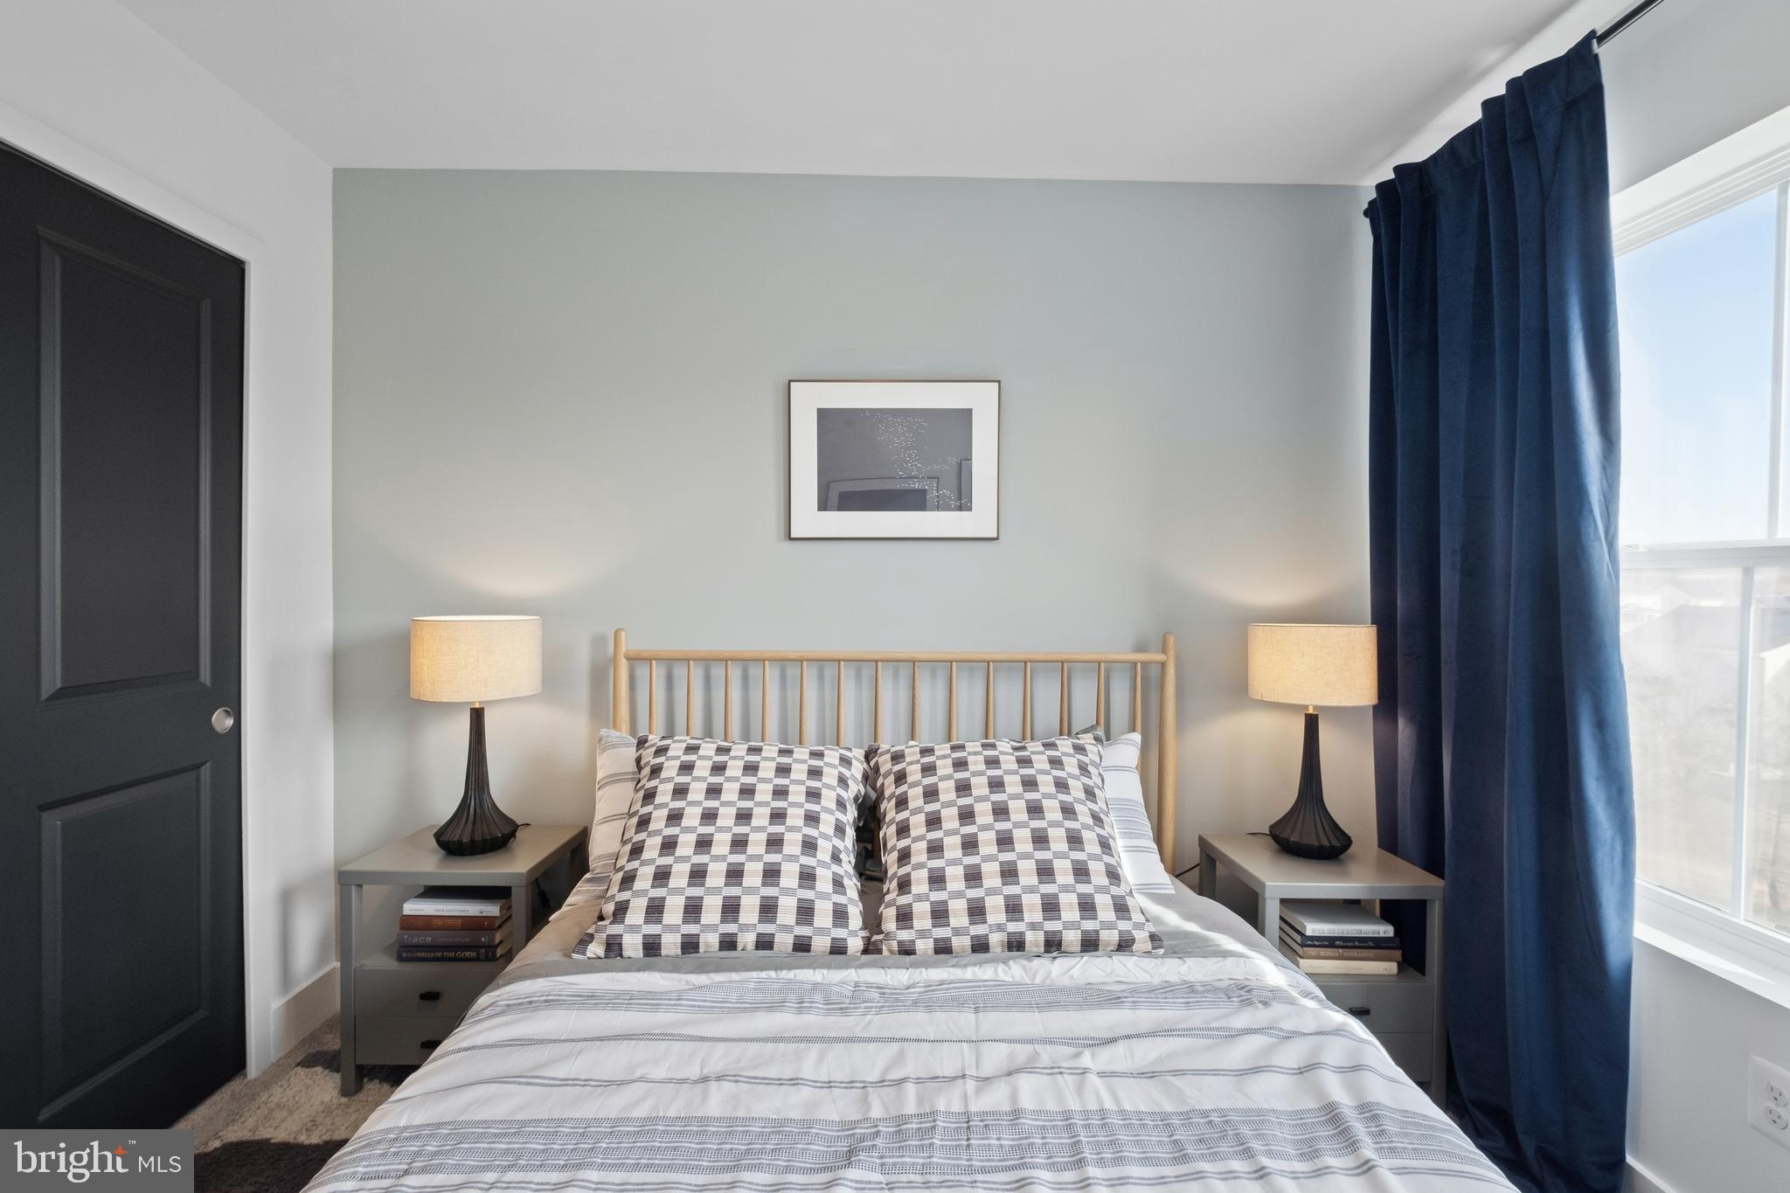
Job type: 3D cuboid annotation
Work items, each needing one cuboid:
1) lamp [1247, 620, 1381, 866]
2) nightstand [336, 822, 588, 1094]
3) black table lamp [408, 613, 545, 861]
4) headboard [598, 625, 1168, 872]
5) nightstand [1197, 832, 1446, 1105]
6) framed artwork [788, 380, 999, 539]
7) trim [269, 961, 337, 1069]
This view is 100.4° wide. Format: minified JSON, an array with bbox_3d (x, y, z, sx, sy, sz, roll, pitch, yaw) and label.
[{"bbox_3d":[1.113,0.379,2.000,0.302,0.612,0.302,0,1,-1],"label":"lamp"},{"bbox_3d":[-1.120,0.942,1.985,0.450,0.546,0.356,0,1,0],"label":"nightstand"},{"bbox_3d":[-1.107,0.362,1.980,0.302,0.612,0.302,0,1,-1],"label":"black table lamp"},{"bbox_3d":[0.001,0.651,2.130,1.613,1.103,0.050,0,1,-1],"label":"headboard"},{"bbox_3d":[1.101,0.960,1.972,0.450,0.546,0.356,0,1,-2],"label":"nightstand"},{"bbox_3d":[0.000,-0.393,2.165,0.607,0.460,0.025,0,1,-1],"label":"framed artwork"},{"bbox_3d":[-1.619,1.136,2.049,0.016,0.150,0.241,0,1,-1],"label":"trim"}]

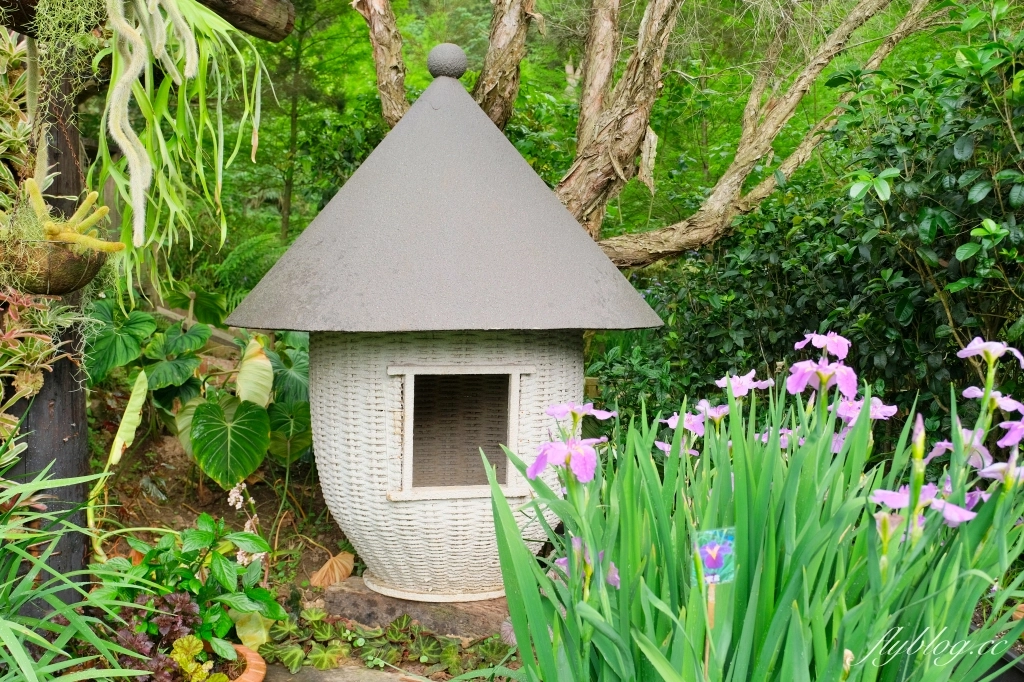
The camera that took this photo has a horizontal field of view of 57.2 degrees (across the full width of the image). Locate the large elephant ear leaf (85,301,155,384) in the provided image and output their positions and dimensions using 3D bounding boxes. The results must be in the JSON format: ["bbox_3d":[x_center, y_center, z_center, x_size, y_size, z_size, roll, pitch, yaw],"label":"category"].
[{"bbox_3d":[-1.085,0.001,2.602,0.205,0.220,0.110,0,2,-5],"label":"large elephant ear leaf"}]

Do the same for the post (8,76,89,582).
[{"bbox_3d":[-0.967,-0.022,1.950,0.165,1.185,0.165,0,2,0],"label":"post"}]

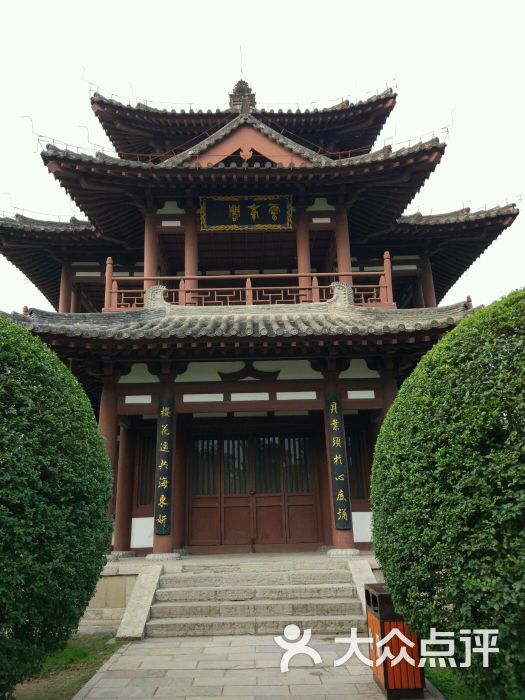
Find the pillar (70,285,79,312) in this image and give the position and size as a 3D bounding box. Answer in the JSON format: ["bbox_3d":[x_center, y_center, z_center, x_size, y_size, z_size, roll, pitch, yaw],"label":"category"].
[{"bbox_3d":[-6.501,-1.087,19.549,0.312,3.260,0.312,-1,-17,-1],"label":"pillar"}]

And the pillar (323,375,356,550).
[{"bbox_3d":[1.476,2.133,11.140,0.370,3.360,0.370,-1,-16,0],"label":"pillar"}]

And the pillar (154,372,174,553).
[{"bbox_3d":[-1.903,2.193,11.131,0.370,3.380,0.370,-1,-16,0],"label":"pillar"}]

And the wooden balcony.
[{"bbox_3d":[-0.285,-1.466,12.252,6.242,1.287,0.250,-1,-16,-1],"label":"wooden balcony"}]

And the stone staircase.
[{"bbox_3d":[-0.077,3.496,8.121,2.840,0.772,1.600,-1,-16,-1],"label":"stone staircase"}]

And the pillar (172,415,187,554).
[{"bbox_3d":[-1.826,2.689,12.341,0.360,3.090,0.360,-1,-16,0],"label":"pillar"}]

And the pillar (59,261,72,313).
[{"bbox_3d":[-5.561,-1.229,15.843,0.280,2.712,0.280,-1,-16,-1],"label":"pillar"}]

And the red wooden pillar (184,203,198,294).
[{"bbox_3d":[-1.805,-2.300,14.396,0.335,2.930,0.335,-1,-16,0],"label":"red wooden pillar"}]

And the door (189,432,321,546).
[{"bbox_3d":[-0.174,2.694,11.011,2.519,2.166,0.120,-1,-16,-1],"label":"door"}]

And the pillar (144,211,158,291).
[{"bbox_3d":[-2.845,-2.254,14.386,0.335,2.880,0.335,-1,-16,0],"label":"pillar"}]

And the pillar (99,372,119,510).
[{"bbox_3d":[-3.063,2.231,11.123,0.370,3.350,0.370,-1,-16,0],"label":"pillar"}]

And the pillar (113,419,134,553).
[{"bbox_3d":[-2.971,2.712,12.337,0.360,3.090,0.360,-1,-16,0],"label":"pillar"}]

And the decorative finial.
[{"bbox_3d":[-0.725,-9.139,20.534,0.943,1.523,0.943,-1,-16,-1],"label":"decorative finial"}]

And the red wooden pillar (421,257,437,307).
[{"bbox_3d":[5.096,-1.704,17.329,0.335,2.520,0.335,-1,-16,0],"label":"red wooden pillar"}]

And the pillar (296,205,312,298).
[{"bbox_3d":[0.985,-2.095,13.163,0.290,2.721,0.290,-1,-16,-1],"label":"pillar"}]

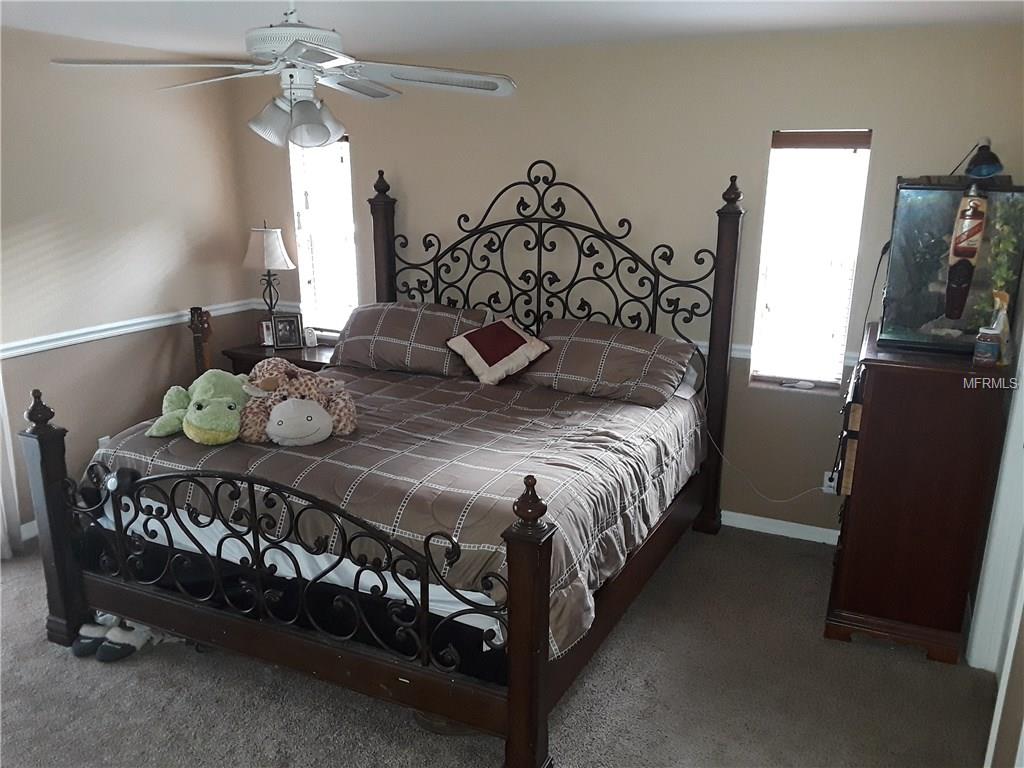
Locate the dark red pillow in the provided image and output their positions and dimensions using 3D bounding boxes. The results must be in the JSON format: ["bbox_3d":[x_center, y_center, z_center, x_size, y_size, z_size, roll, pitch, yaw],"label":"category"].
[{"bbox_3d":[-0.074,-0.181,4.284,0.390,0.130,0.390,-27,47,-20],"label":"dark red pillow"}]

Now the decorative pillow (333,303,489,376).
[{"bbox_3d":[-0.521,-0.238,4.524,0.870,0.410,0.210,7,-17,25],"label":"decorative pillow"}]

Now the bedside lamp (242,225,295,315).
[{"bbox_3d":[-1.504,-0.610,5.159,0.335,0.770,0.335,7,16,25],"label":"bedside lamp"}]

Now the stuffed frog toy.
[{"bbox_3d":[-1.210,0.065,3.306,0.440,0.250,0.360,-5,15,-20],"label":"stuffed frog toy"}]

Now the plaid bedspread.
[{"bbox_3d":[-0.343,0.317,3.685,1.980,0.420,1.980,7,16,25],"label":"plaid bedspread"}]

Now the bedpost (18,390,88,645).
[{"bbox_3d":[-1.744,0.508,3.163,0.120,1.010,0.120,7,16,26],"label":"bedpost"}]

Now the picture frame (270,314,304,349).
[{"bbox_3d":[-1.417,-0.328,5.218,0.160,0.205,0.040,-4,3,-18],"label":"picture frame"}]

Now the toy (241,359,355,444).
[{"bbox_3d":[-0.881,0.071,3.416,0.450,0.280,0.380,-3,15,-12],"label":"toy"}]

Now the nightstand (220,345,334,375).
[{"bbox_3d":[-1.296,0.165,5.090,0.710,0.750,0.470,7,16,24],"label":"nightstand"}]

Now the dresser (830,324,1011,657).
[{"bbox_3d":[1.664,0.399,3.463,0.510,1.140,0.890,7,16,24],"label":"dresser"}]

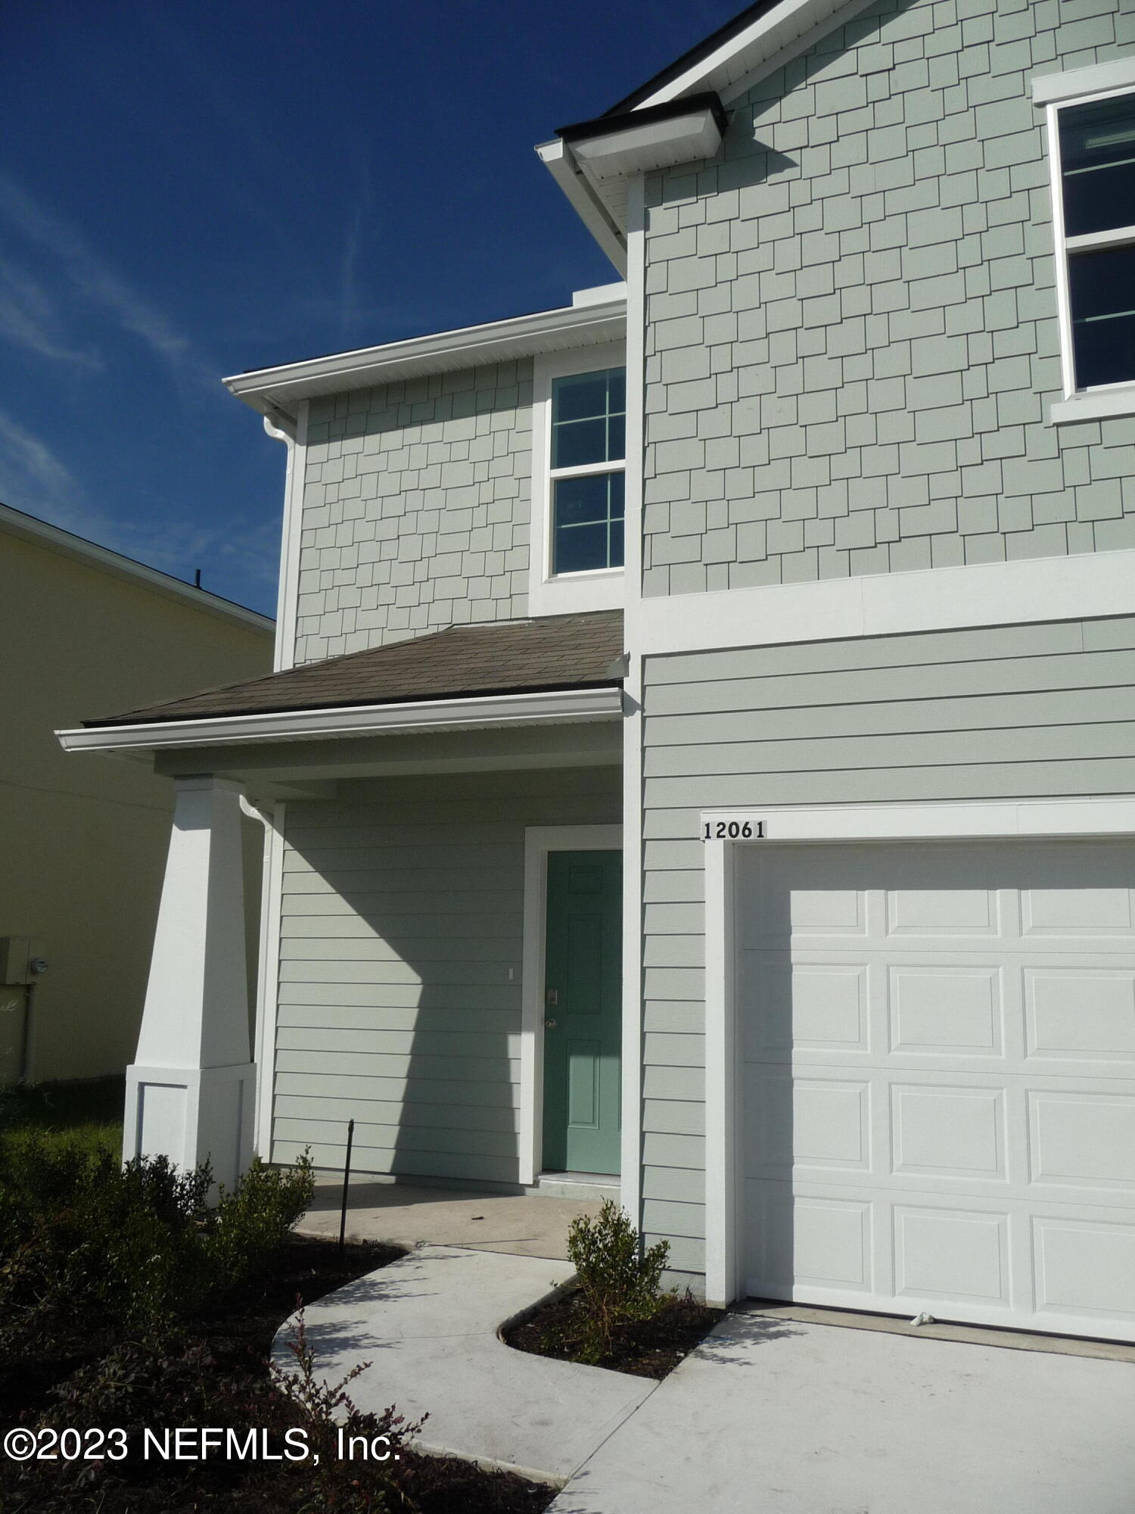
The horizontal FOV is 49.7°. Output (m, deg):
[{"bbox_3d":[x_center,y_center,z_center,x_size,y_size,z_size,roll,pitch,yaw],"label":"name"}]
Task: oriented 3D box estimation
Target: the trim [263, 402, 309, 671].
[{"bbox_3d":[-2.261,-1.658,9.372,0.290,2.130,0.100,-3,-10,22],"label":"trim"}]

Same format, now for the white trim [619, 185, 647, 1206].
[{"bbox_3d":[0.338,-0.401,6.228,0.105,5.610,0.080,-3,-10,22],"label":"white trim"}]

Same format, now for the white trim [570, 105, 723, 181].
[{"bbox_3d":[0.429,-3.251,6.515,0.770,0.130,0.270,-3,-10,22],"label":"white trim"}]

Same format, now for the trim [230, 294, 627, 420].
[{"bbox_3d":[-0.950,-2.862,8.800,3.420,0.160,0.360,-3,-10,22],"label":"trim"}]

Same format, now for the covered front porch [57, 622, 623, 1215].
[{"bbox_3d":[-1.130,0.818,7.491,3.670,3.810,1.750,-3,-10,22],"label":"covered front porch"}]

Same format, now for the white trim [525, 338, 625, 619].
[{"bbox_3d":[0.254,-1.930,8.320,1.120,1.920,0.070,-3,-10,22],"label":"white trim"}]

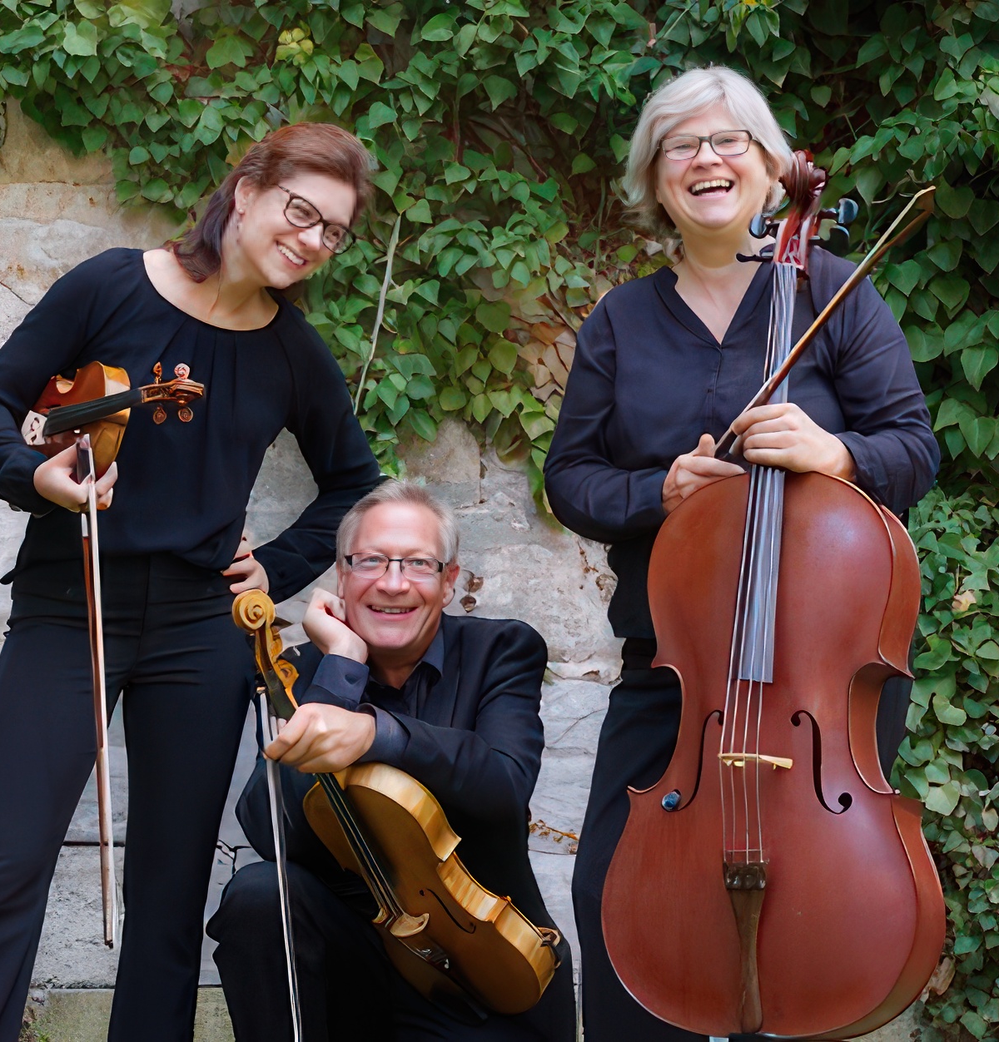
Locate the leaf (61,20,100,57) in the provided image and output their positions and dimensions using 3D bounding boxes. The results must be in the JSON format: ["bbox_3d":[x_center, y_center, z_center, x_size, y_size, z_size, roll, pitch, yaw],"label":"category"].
[{"bbox_3d":[-0.665,-0.767,5.180,0.060,0.062,0.020,-17,-19,-6],"label":"leaf"}]

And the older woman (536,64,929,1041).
[{"bbox_3d":[0.338,0.200,4.570,0.570,1.680,0.420,1,1,4],"label":"older woman"}]

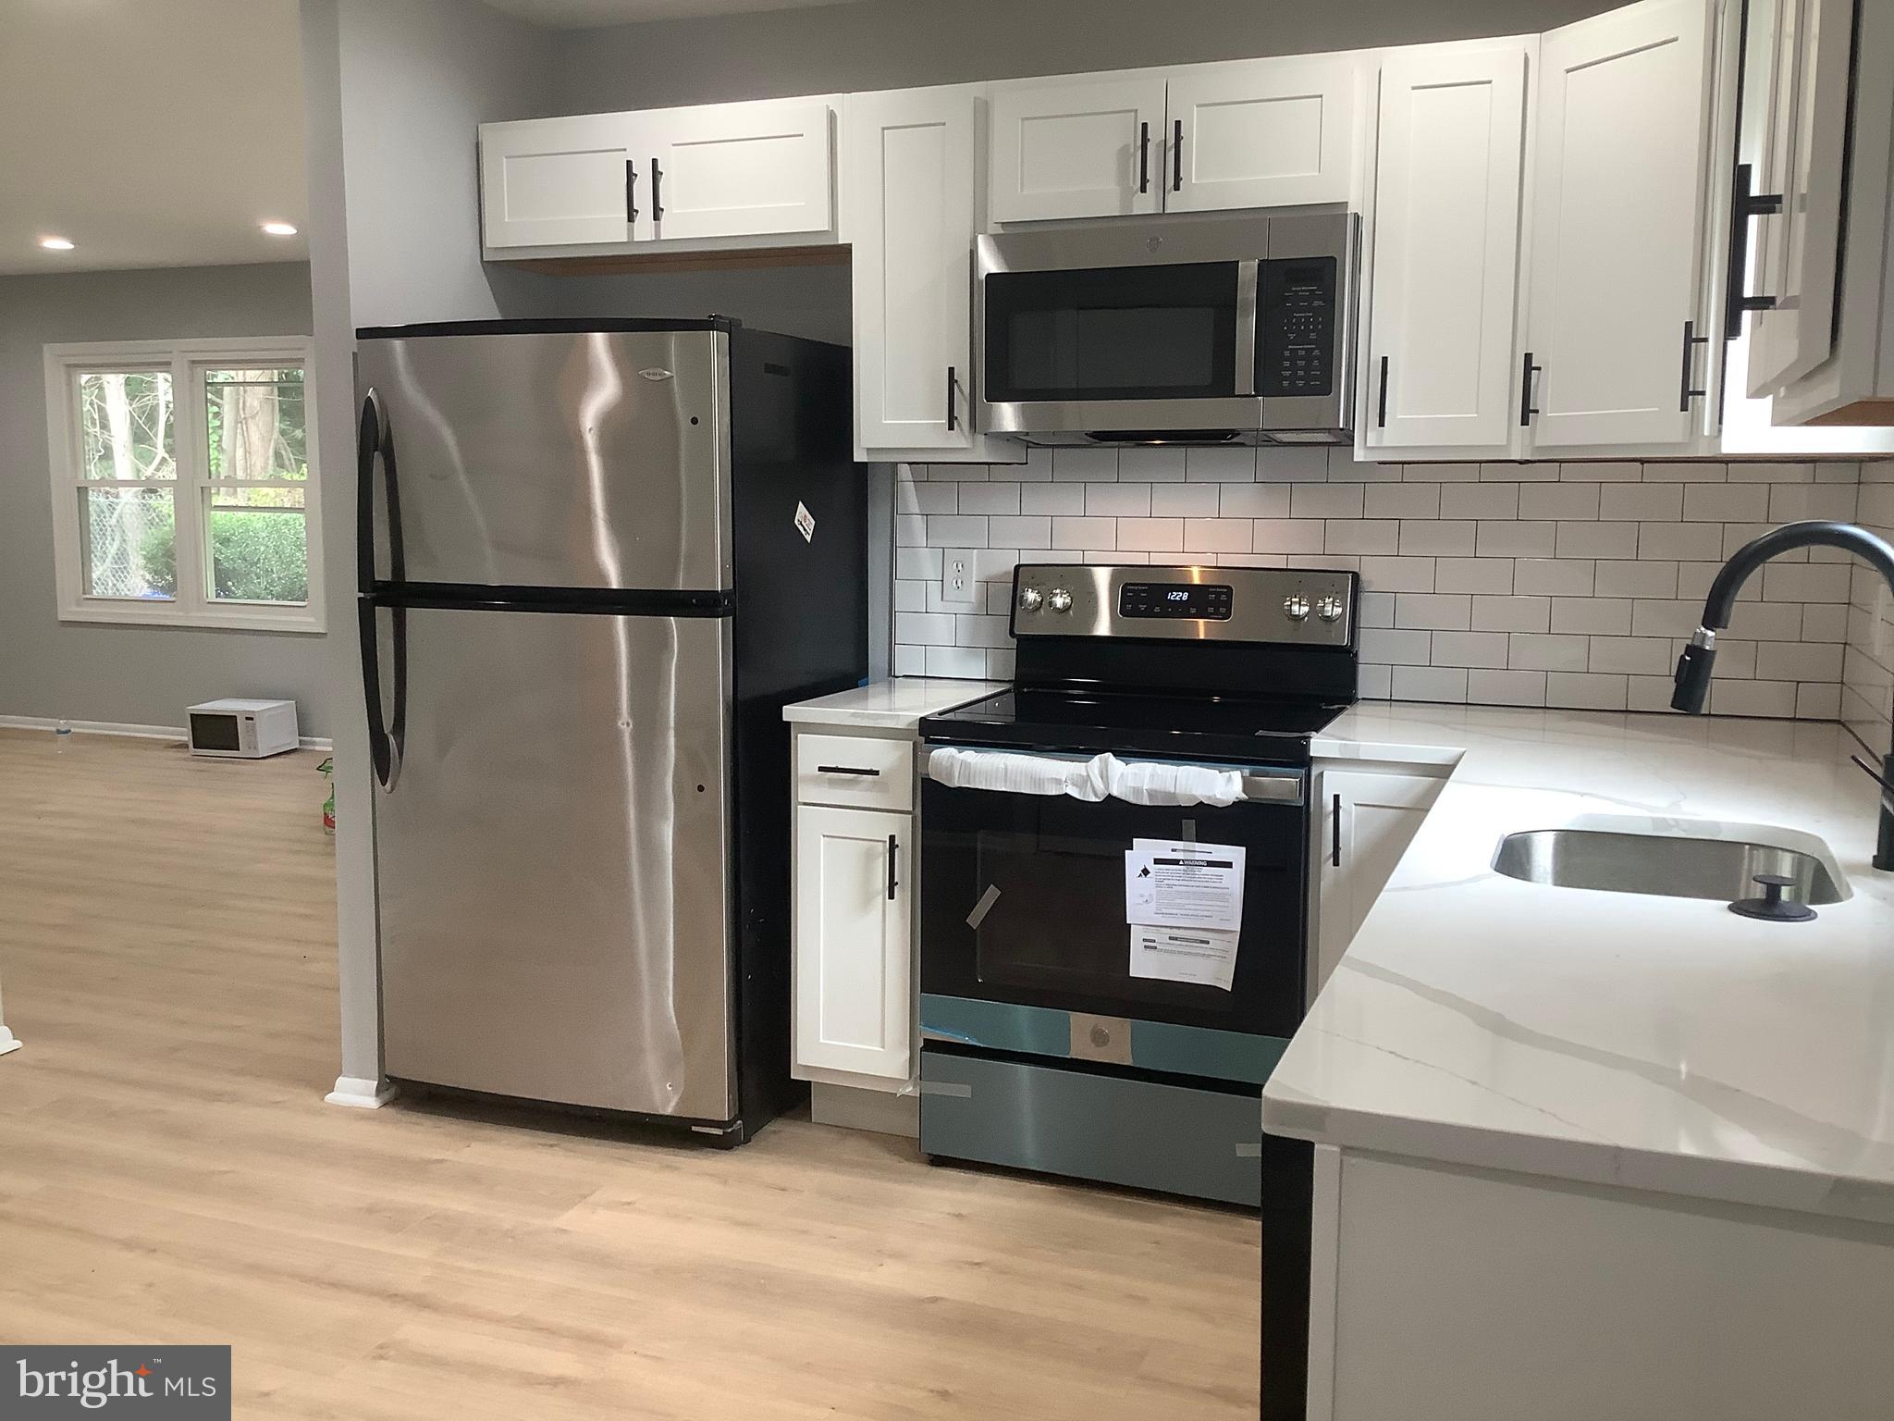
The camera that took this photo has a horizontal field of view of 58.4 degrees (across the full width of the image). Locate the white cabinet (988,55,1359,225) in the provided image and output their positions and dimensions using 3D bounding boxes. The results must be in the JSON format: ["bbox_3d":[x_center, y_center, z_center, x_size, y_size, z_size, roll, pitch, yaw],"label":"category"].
[{"bbox_3d":[0.486,-1.134,3.494,0.764,0.308,0.327,3,8,20],"label":"white cabinet"}]

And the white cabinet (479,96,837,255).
[{"bbox_3d":[-0.600,-1.188,3.893,0.906,0.309,0.327,3,8,20],"label":"white cabinet"}]

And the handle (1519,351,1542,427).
[{"bbox_3d":[1.077,-0.589,3.121,0.034,0.131,0.012,-3,8,-24],"label":"handle"}]

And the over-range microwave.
[{"bbox_3d":[0.475,-0.770,3.514,0.760,0.415,0.385,3,8,20],"label":"over-range microwave"}]

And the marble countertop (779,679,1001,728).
[{"bbox_3d":[-0.079,-0.020,3.685,0.311,0.030,0.630,3,8,20],"label":"marble countertop"}]

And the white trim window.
[{"bbox_3d":[-4.001,-1.185,8.929,1.800,1.490,0.100,3,8,20],"label":"white trim window"}]

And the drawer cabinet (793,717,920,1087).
[{"bbox_3d":[-0.075,0.379,3.740,0.304,0.775,0.620,3,8,20],"label":"drawer cabinet"}]

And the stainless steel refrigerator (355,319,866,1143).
[{"bbox_3d":[-0.714,0.014,3.800,0.843,1.690,0.765,3,8,20],"label":"stainless steel refrigerator"}]

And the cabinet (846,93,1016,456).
[{"bbox_3d":[-0.015,-0.929,3.708,0.304,0.771,0.327,3,8,20],"label":"cabinet"}]

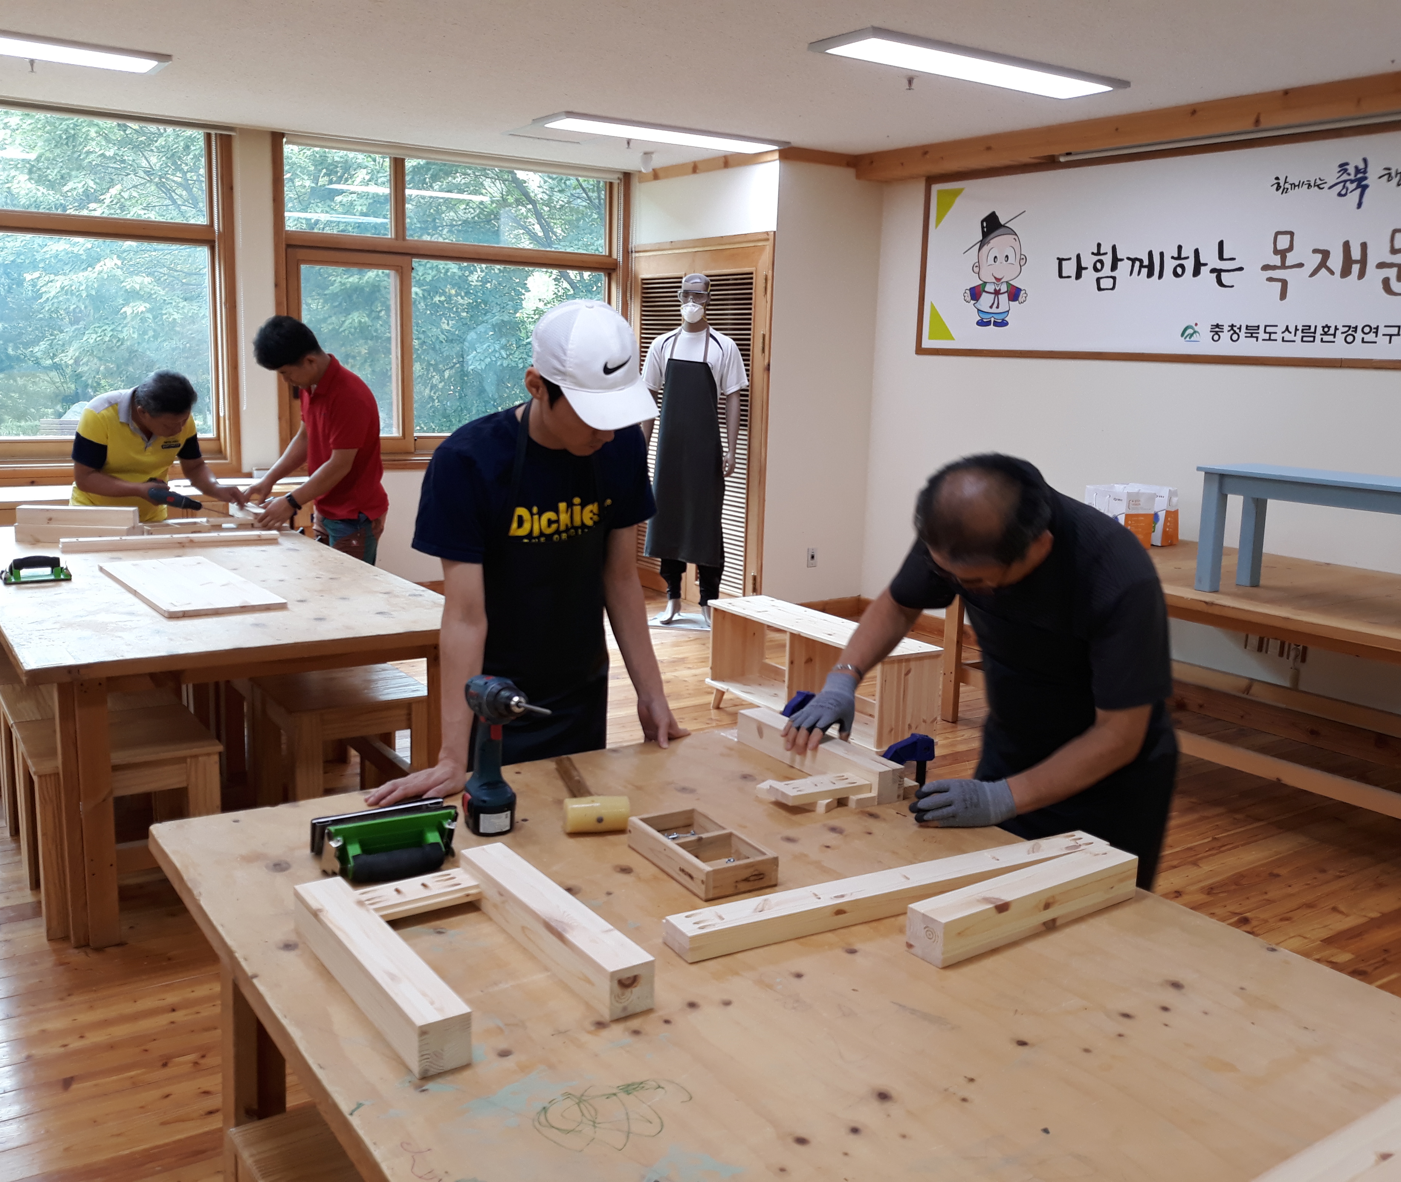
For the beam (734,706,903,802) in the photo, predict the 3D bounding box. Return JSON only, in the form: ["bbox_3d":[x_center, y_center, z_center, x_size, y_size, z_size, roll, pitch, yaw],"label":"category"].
[{"bbox_3d":[0.215,0.304,2.299,0.060,0.061,0.403,-6,14,-35],"label":"beam"}]

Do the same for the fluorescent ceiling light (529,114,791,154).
[{"bbox_3d":[-0.181,-2.428,6.577,1.388,0.055,0.352,-6,14,-35],"label":"fluorescent ceiling light"}]

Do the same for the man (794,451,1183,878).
[{"bbox_3d":[0.529,0.405,2.249,0.580,1.310,0.630,-3,12,-21],"label":"man"}]

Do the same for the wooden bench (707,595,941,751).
[{"bbox_3d":[0.446,0.342,4.749,0.290,0.445,1.040,-6,14,-35],"label":"wooden bench"}]

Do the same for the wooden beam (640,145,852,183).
[{"bbox_3d":[0.225,-2.633,7.724,0.532,0.085,1.658,-6,14,-35],"label":"wooden beam"}]

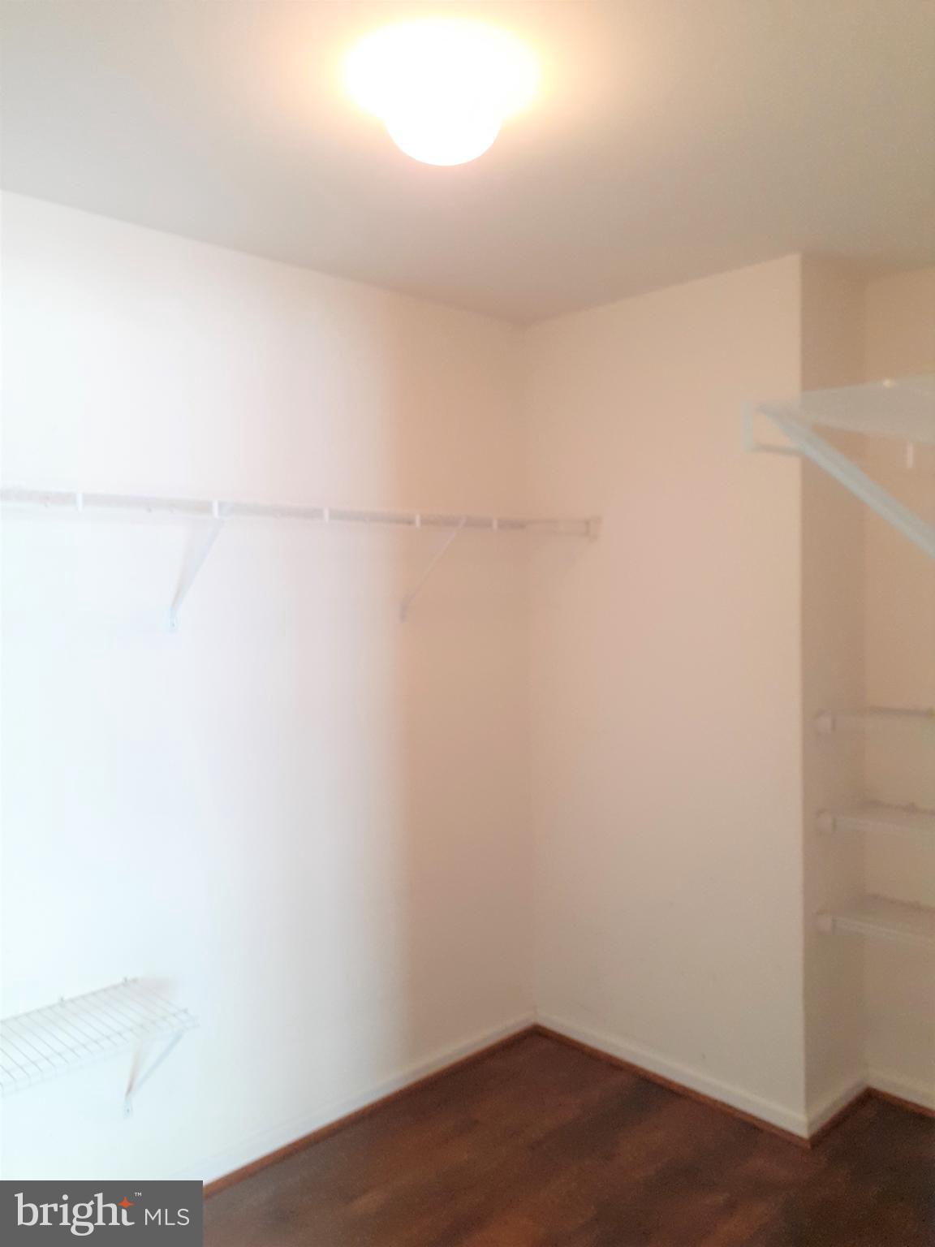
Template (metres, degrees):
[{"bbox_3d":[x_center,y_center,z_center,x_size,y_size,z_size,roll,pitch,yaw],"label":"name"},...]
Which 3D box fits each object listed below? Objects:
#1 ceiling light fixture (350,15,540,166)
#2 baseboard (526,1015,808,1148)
[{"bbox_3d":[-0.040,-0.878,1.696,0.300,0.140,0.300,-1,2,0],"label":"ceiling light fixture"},{"bbox_3d":[0.585,1.394,3.051,0.022,0.073,1.024,-3,3,-44],"label":"baseboard"}]

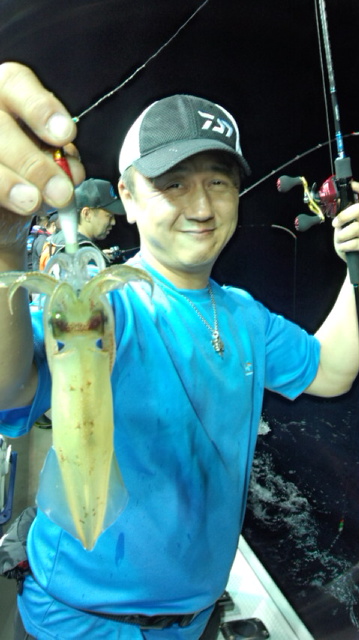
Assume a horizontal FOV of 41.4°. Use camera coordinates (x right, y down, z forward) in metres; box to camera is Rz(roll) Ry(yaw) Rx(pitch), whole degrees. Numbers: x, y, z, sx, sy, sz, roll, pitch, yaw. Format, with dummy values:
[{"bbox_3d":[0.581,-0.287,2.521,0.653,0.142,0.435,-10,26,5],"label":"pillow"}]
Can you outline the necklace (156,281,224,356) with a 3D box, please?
[{"bbox_3d":[0.026,-0.025,0.785,0.140,0.155,0.125,-9,15,-30],"label":"necklace"}]

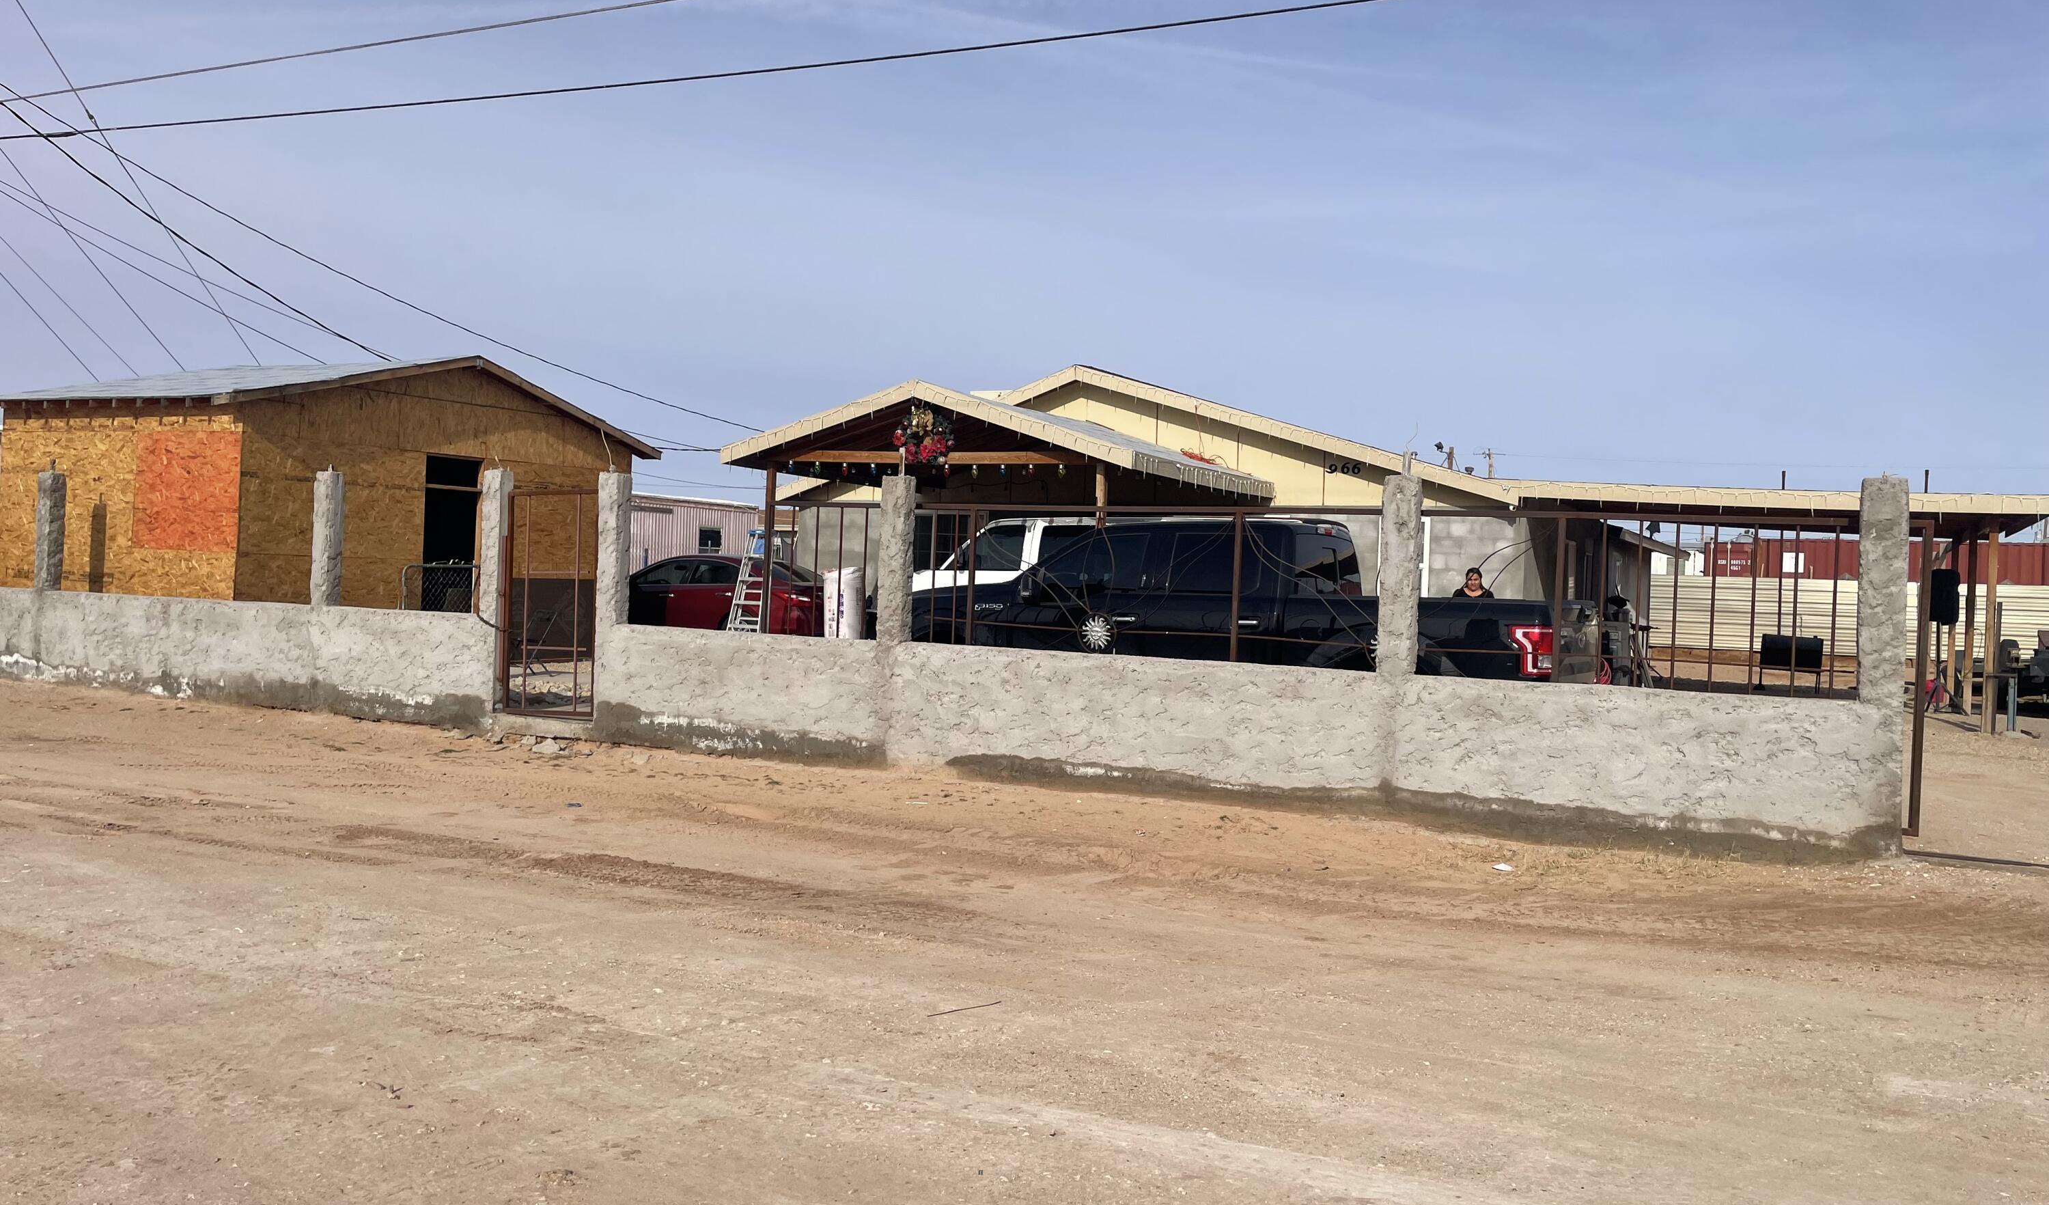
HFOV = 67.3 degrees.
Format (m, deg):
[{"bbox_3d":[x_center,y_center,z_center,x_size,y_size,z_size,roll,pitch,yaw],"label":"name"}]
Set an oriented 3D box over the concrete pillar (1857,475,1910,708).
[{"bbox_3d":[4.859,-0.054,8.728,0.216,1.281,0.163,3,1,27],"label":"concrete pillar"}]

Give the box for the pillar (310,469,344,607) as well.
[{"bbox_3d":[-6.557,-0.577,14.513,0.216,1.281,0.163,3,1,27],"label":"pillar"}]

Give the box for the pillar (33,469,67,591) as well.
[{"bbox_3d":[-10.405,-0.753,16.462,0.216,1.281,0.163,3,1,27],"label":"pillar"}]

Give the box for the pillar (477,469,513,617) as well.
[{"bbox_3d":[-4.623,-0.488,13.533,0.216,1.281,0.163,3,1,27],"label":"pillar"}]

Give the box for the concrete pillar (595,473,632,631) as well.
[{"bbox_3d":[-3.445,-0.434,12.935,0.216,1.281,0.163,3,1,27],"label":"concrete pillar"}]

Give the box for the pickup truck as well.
[{"bbox_3d":[1.506,0.366,12.518,5.870,1.950,2.100,3,1,28],"label":"pickup truck"}]

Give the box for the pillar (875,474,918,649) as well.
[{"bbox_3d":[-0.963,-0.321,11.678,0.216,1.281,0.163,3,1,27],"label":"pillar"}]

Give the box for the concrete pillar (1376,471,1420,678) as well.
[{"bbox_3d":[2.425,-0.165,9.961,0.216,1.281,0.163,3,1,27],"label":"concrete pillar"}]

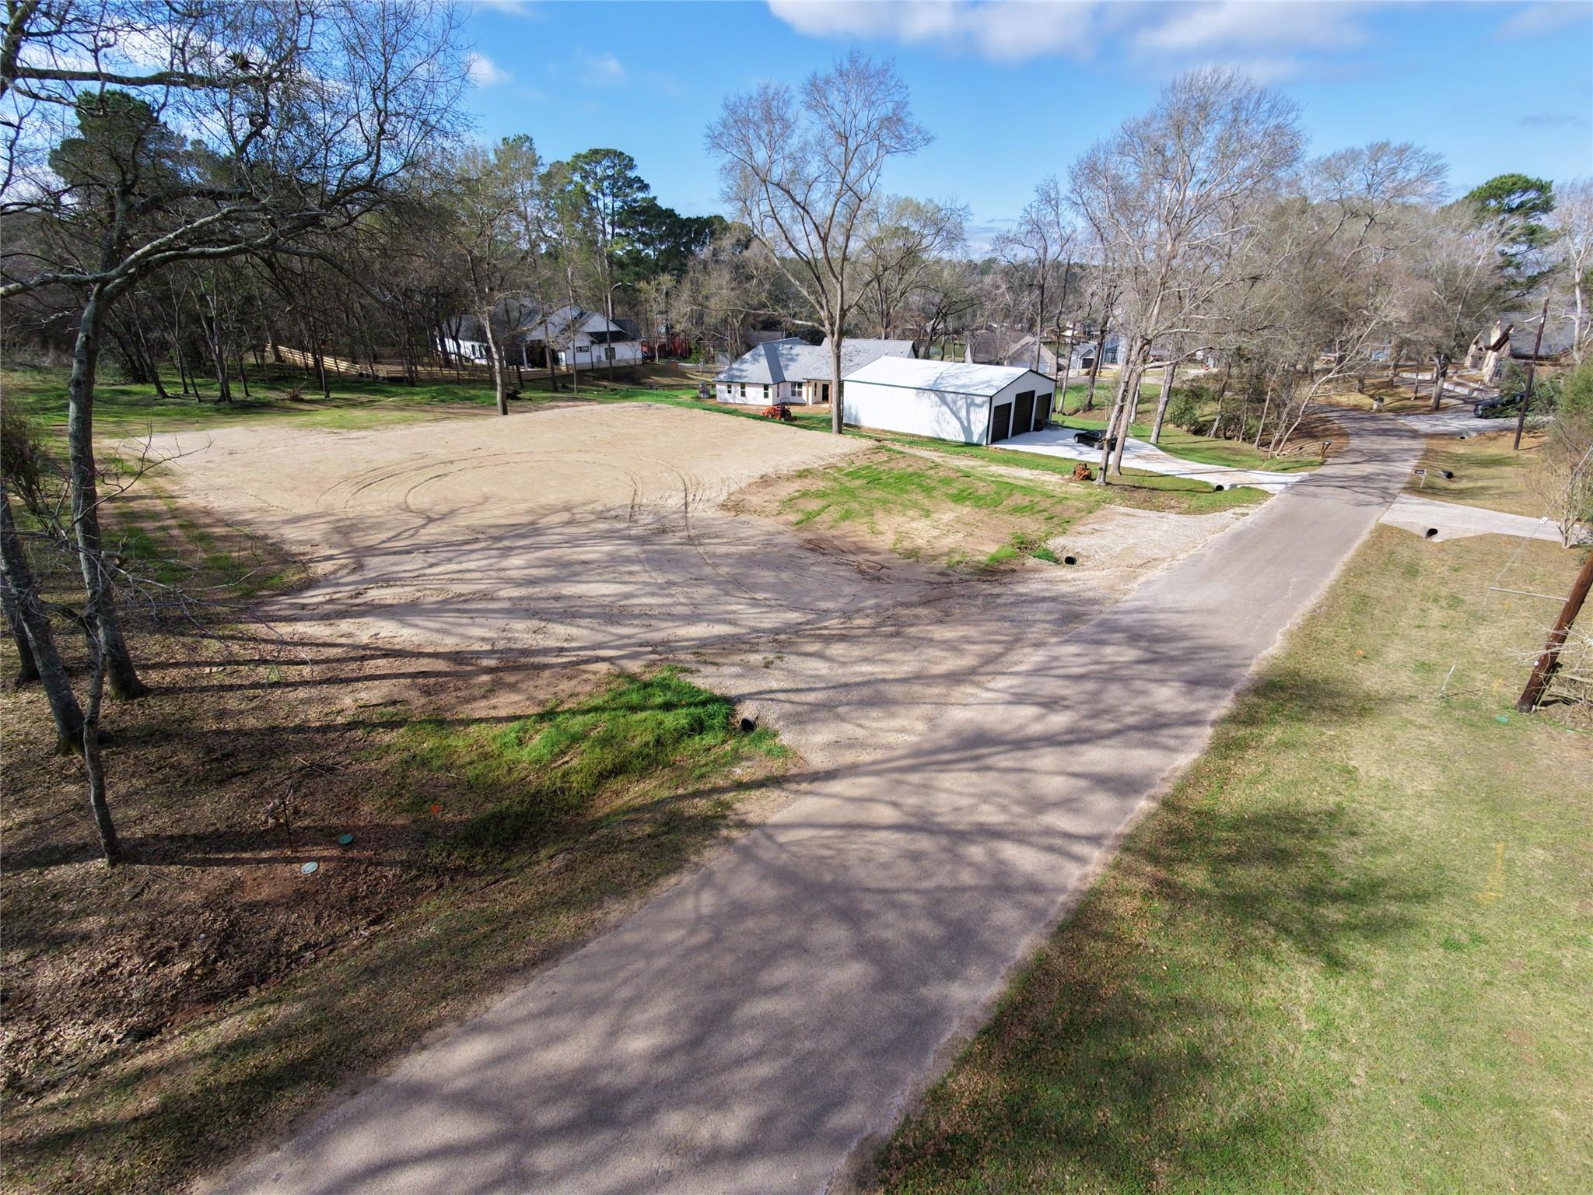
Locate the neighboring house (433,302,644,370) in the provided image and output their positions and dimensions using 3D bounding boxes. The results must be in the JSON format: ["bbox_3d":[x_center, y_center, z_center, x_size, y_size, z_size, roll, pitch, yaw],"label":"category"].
[{"bbox_3d":[-41.188,-41.610,117.629,30.000,7.900,19.000,20,31,39],"label":"neighboring house"}]

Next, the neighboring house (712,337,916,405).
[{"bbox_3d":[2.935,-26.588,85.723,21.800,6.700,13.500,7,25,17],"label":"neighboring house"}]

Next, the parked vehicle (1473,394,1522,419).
[{"bbox_3d":[63.836,-17.096,65.815,5.200,1.850,1.970,0,24,1],"label":"parked vehicle"}]

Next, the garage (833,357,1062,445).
[{"bbox_3d":[14.560,-19.428,70.460,16.050,5.690,12.070,20,31,39],"label":"garage"}]

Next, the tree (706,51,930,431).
[{"bbox_3d":[1.738,-27.301,59.555,16.840,27.700,16.000,-1,24,0],"label":"tree"}]

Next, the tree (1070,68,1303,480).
[{"bbox_3d":[22.488,-18.996,46.715,12.420,23.900,11.690,9,26,21],"label":"tree"}]

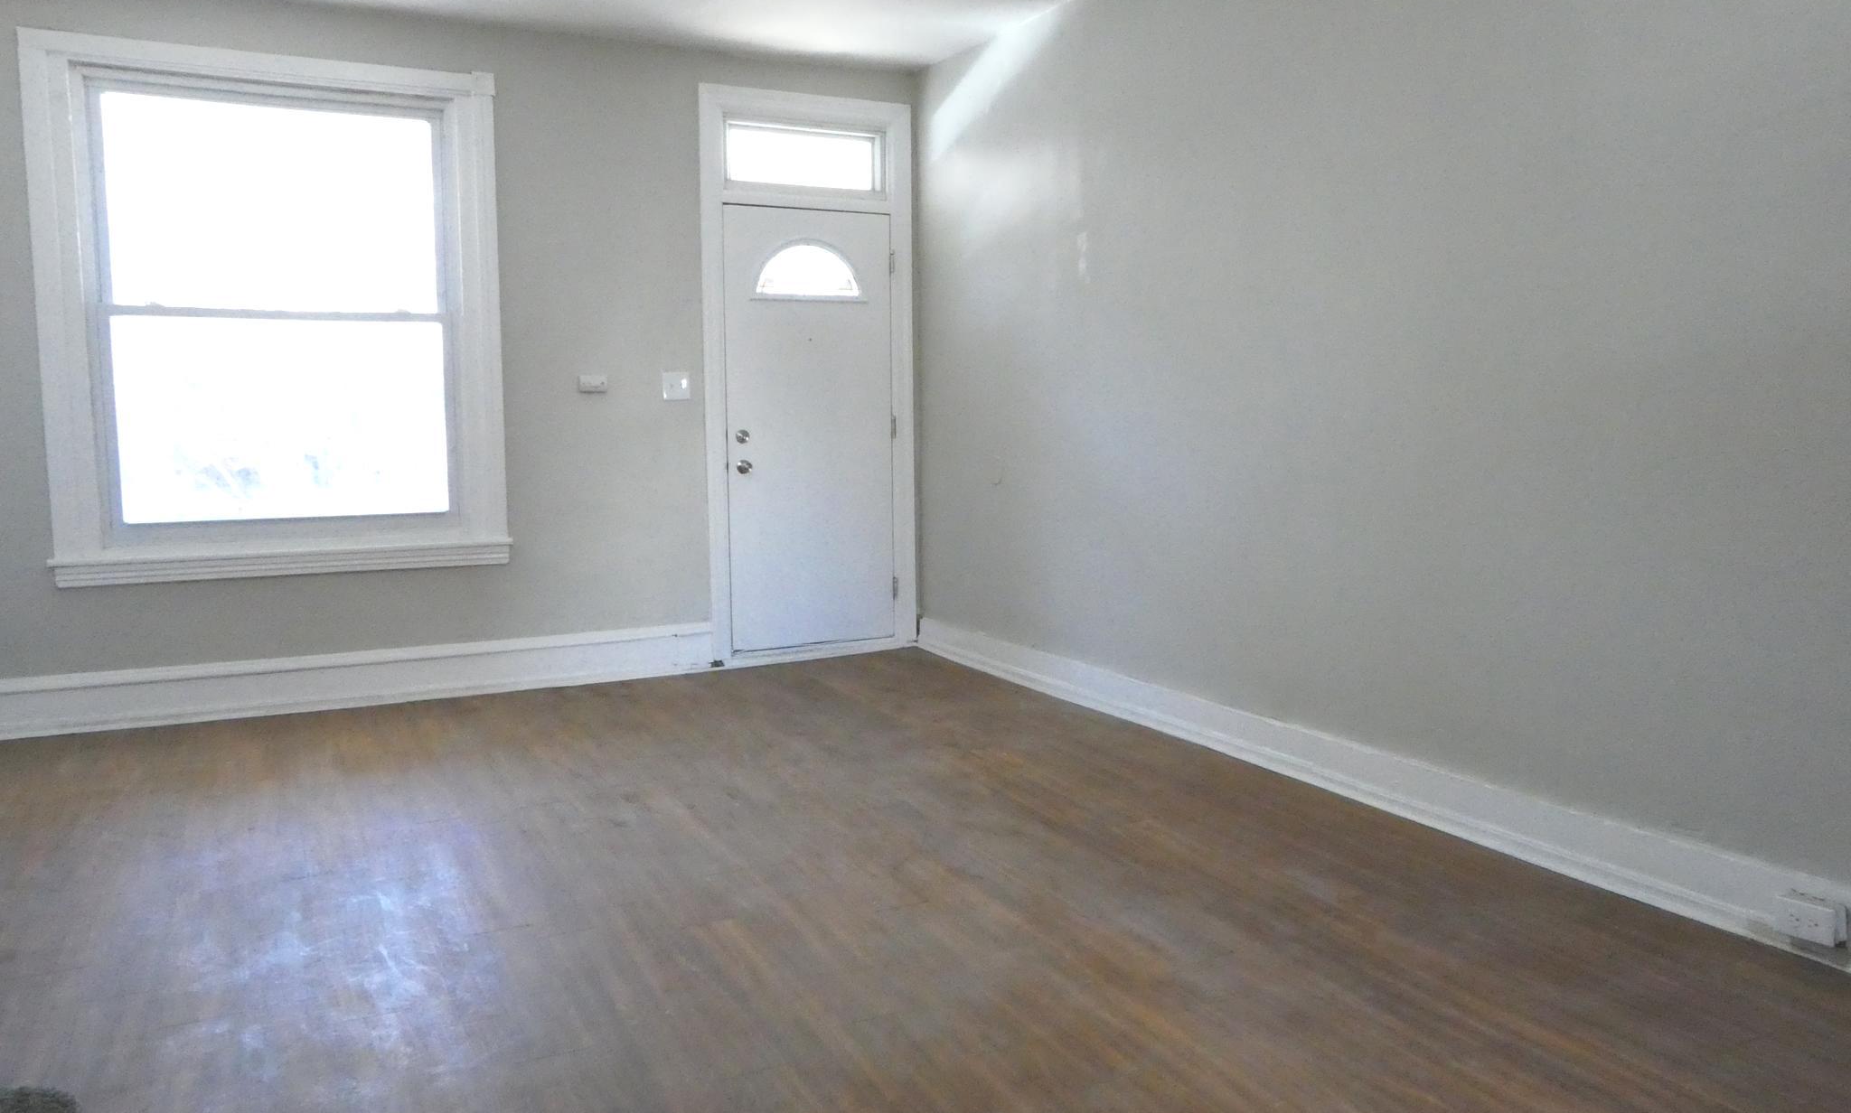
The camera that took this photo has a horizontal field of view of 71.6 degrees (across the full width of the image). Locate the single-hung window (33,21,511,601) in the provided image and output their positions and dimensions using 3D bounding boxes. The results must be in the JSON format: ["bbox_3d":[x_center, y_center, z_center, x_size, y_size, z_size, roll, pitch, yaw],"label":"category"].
[{"bbox_3d":[-2.497,-0.933,5.012,1.619,1.991,0.120,-3,7,-26],"label":"single-hung window"}]

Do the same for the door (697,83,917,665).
[{"bbox_3d":[-0.528,-0.809,5.996,1.029,2.601,0.120,-3,7,-26],"label":"door"}]

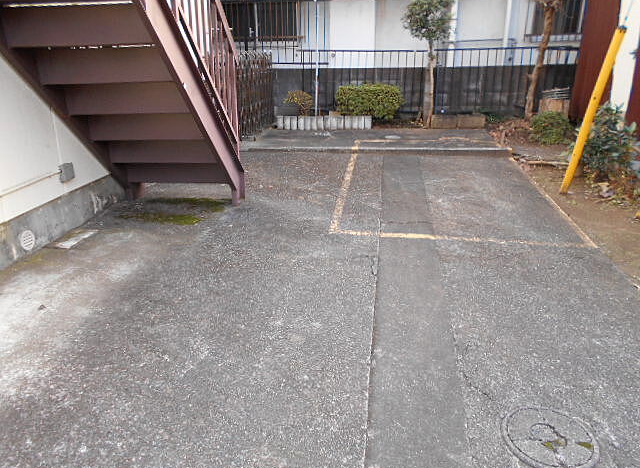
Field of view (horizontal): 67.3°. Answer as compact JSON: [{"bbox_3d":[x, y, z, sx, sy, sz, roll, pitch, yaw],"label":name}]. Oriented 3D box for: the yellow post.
[{"bbox_3d":[2.380,-1.041,4.228,0.077,1.437,0.077,11,20,4],"label":"yellow post"}]

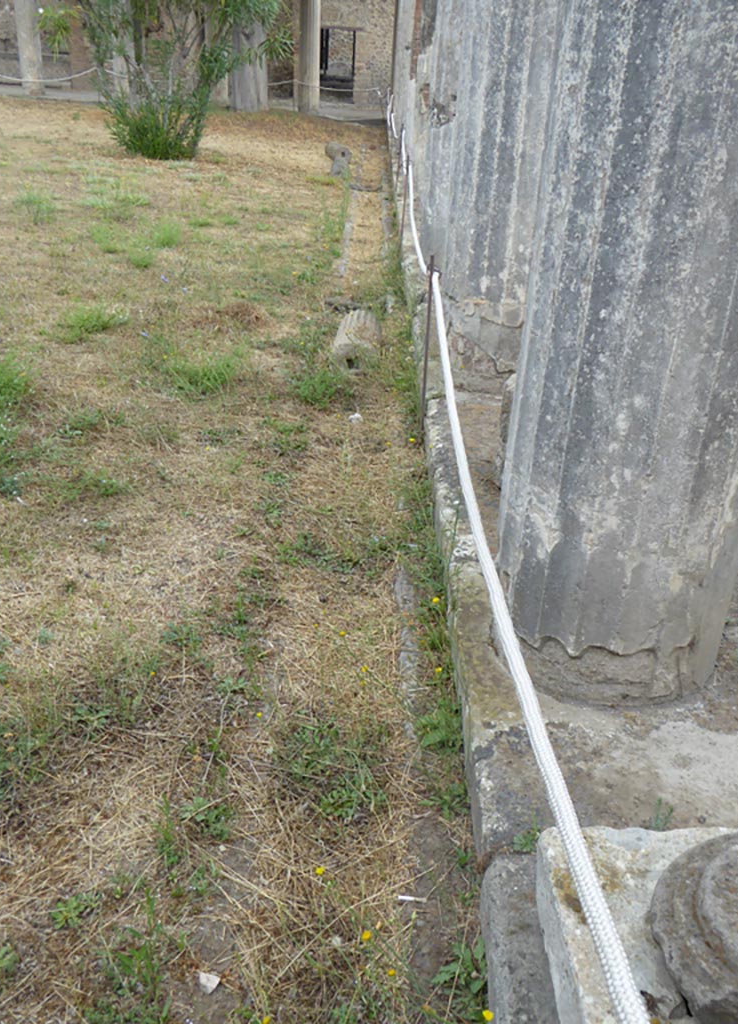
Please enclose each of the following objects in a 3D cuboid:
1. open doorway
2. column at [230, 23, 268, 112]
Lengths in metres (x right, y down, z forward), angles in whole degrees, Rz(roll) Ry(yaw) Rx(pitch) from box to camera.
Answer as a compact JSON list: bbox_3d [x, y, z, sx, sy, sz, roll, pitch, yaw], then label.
[{"bbox_3d":[-0.855,-12.674,26.075,1.123,1.899,0.350,5,27,5],"label":"open doorway"},{"bbox_3d":[-2.716,-10.396,21.465,0.813,1.862,0.772,5,27,5],"label":"column"}]

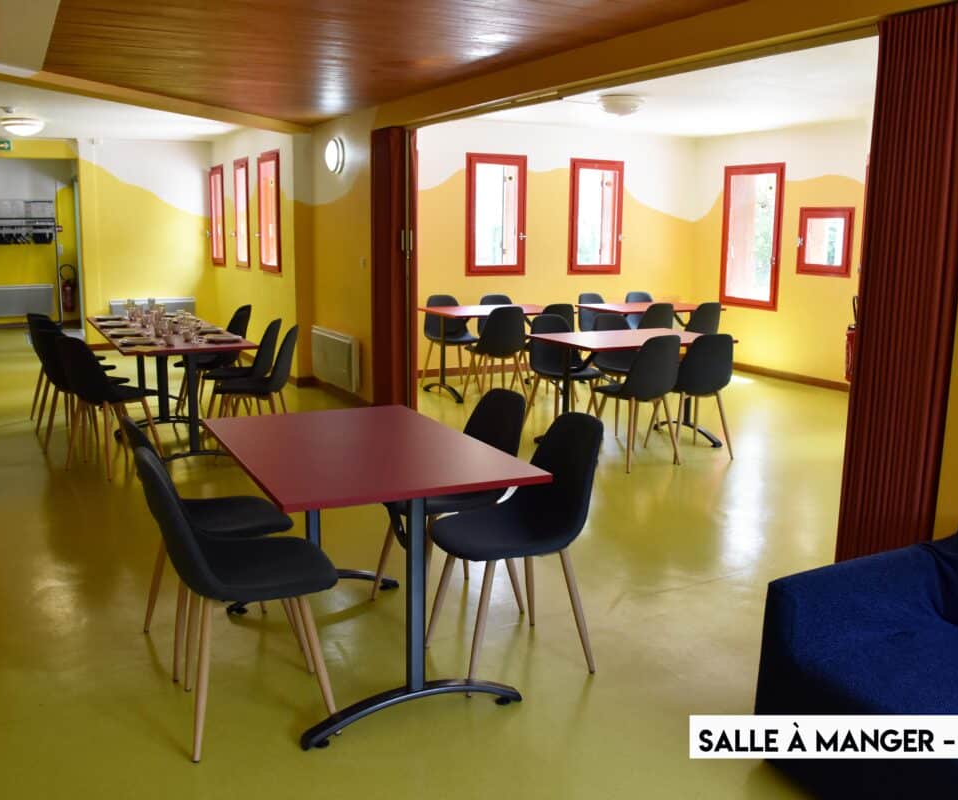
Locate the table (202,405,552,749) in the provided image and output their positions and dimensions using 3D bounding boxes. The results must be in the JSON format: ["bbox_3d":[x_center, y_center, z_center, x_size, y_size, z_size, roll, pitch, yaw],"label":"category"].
[{"bbox_3d":[-0.411,0.513,3.050,0.800,0.750,1.200,-4,11,-26],"label":"table"}]

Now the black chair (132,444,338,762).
[{"bbox_3d":[-0.695,0.531,2.625,0.555,0.855,0.450,-4,11,-24],"label":"black chair"}]

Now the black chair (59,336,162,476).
[{"bbox_3d":[-2.236,0.009,5.469,0.440,0.850,0.520,8,13,32],"label":"black chair"}]

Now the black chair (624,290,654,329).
[{"bbox_3d":[1.840,-0.732,9.813,0.450,0.855,0.555,-3,11,-20],"label":"black chair"}]

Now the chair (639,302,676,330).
[{"bbox_3d":[1.532,-0.482,8.383,0.440,0.850,0.520,-5,12,-29],"label":"chair"}]

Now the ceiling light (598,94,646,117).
[{"bbox_3d":[1.139,-2.329,7.162,0.380,0.150,0.380,1,11,0],"label":"ceiling light"}]

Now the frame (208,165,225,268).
[{"bbox_3d":[-3.127,-2.197,10.771,0.080,1.190,0.670,-5,12,-28],"label":"frame"}]

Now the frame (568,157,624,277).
[{"bbox_3d":[1.297,-1.998,9.875,0.710,1.245,0.090,-5,12,-28],"label":"frame"}]

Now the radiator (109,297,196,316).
[{"bbox_3d":[-3.920,-1.002,10.862,1.000,0.450,0.090,-5,12,-28],"label":"radiator"}]

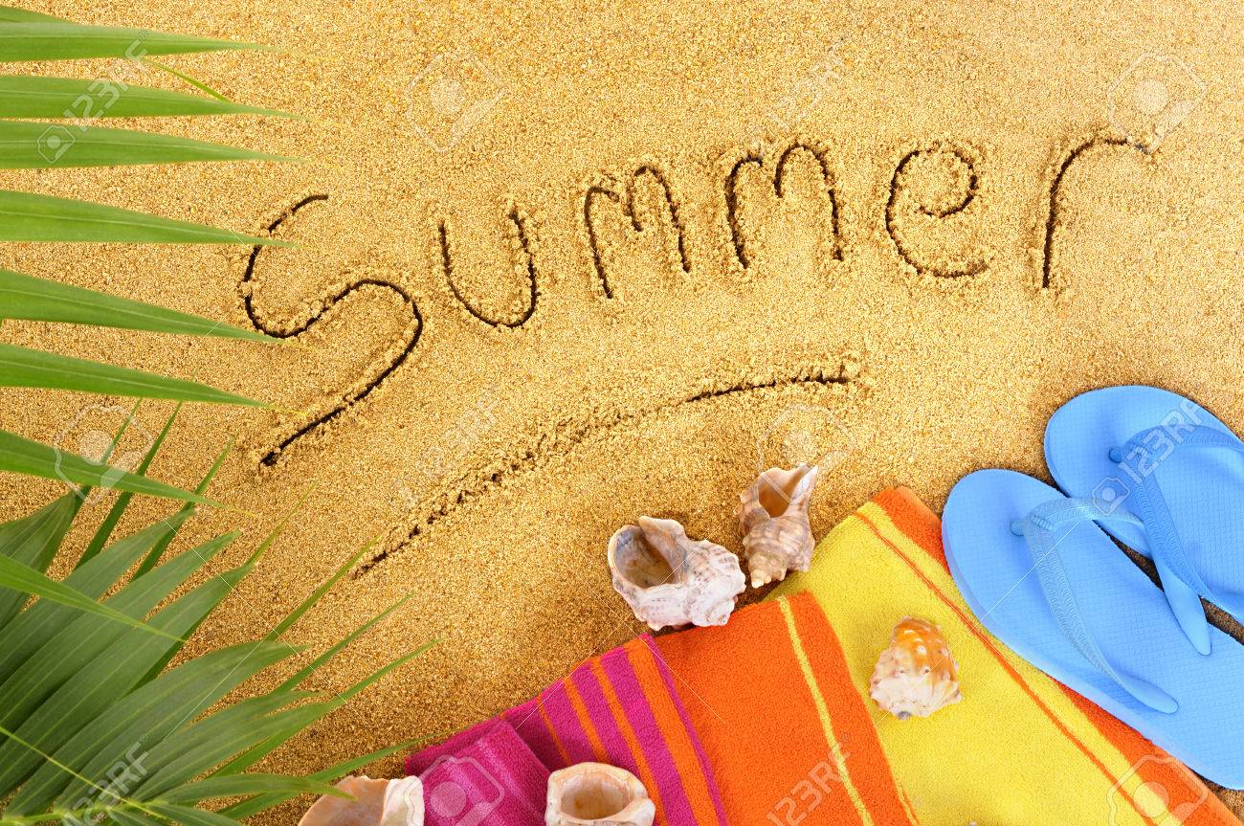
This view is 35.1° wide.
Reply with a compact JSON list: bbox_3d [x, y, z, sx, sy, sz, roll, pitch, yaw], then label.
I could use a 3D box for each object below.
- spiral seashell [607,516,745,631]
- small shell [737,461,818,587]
[{"bbox_3d":[0.034,0.102,1.245,0.090,0.062,0.068,33,64,16],"label":"spiral seashell"},{"bbox_3d":[0.101,0.072,1.265,0.050,0.048,0.088,21,61,10],"label":"small shell"}]

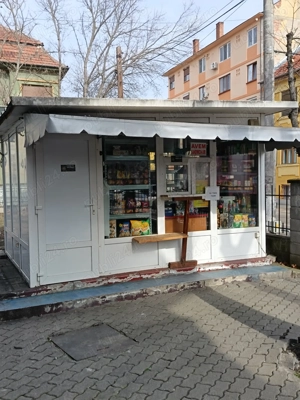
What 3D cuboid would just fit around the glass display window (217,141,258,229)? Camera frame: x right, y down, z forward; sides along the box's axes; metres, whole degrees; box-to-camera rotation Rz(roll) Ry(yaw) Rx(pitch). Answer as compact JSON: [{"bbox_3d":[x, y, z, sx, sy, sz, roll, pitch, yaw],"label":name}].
[{"bbox_3d":[1.475,-0.280,6.851,0.882,1.520,0.050,-2,3,-26],"label":"glass display window"}]

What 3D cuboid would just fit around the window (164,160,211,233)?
[{"bbox_3d":[0.586,-0.068,6.427,0.877,1.158,0.050,-2,3,-26],"label":"window"}]

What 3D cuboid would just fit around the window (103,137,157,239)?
[{"bbox_3d":[-0.291,-0.213,5.997,0.874,1.522,0.050,-2,3,-26],"label":"window"}]

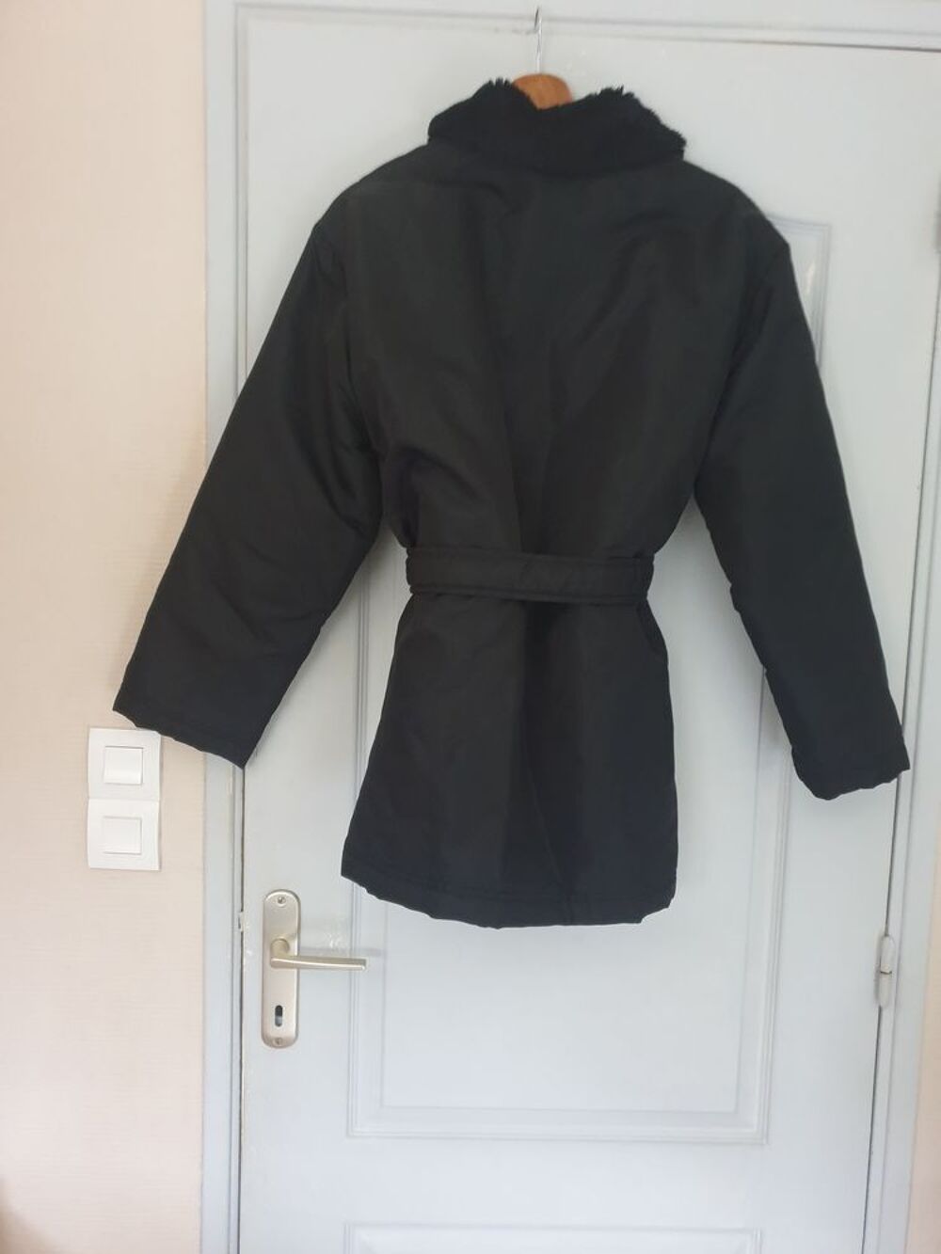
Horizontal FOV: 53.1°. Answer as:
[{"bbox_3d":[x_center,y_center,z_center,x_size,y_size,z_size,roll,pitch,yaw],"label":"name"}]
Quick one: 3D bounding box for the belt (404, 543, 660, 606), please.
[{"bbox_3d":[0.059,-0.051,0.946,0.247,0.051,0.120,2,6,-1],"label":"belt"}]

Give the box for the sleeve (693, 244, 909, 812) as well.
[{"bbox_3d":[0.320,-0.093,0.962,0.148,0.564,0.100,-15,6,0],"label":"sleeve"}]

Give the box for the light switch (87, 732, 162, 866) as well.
[{"bbox_3d":[-0.379,0.190,1.036,0.079,0.158,0.012,2,6,-1],"label":"light switch"}]

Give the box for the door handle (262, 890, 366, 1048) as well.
[{"bbox_3d":[-0.173,0.387,1.031,0.119,0.185,0.060,2,6,-1],"label":"door handle"}]

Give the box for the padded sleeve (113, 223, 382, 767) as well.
[{"bbox_3d":[-0.183,-0.121,0.949,0.181,0.528,0.110,24,5,-3],"label":"padded sleeve"}]

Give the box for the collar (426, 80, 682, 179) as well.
[{"bbox_3d":[0.082,-0.470,0.894,0.244,0.086,0.140,2,6,-1],"label":"collar"}]

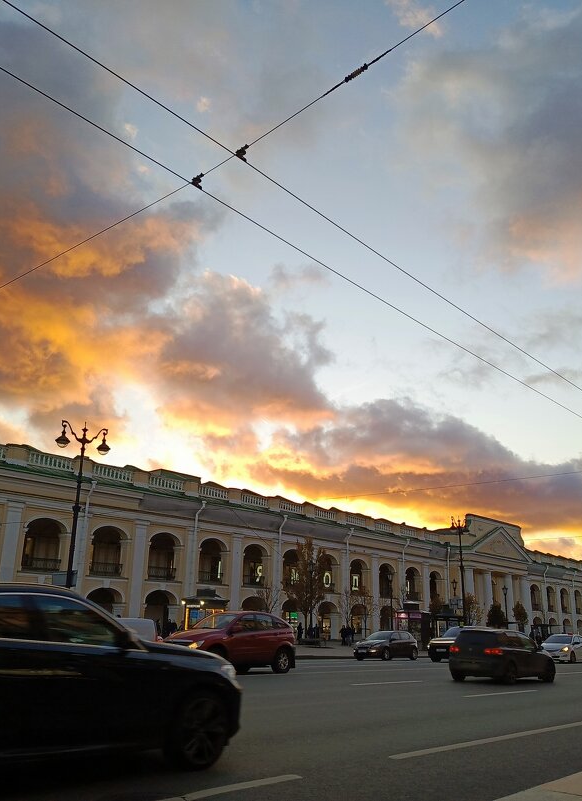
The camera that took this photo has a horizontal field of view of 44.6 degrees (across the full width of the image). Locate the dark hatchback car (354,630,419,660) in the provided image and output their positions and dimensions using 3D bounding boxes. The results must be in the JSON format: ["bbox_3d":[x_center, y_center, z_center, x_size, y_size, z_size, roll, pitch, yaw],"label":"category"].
[{"bbox_3d":[5.203,13.236,38.308,1.810,1.467,4.354,-14,-24,39],"label":"dark hatchback car"}]

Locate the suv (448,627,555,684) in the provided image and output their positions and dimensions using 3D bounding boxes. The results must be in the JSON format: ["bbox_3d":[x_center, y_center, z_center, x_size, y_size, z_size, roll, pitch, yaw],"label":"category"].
[{"bbox_3d":[6.469,7.686,21.513,1.820,1.540,4.280,-14,-24,39],"label":"suv"}]

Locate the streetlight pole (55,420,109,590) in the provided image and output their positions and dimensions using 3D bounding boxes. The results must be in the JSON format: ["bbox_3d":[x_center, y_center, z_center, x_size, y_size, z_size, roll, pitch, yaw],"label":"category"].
[{"bbox_3d":[-9.073,5.618,29.670,0.620,9.750,2.650,-15,-24,40],"label":"streetlight pole"}]

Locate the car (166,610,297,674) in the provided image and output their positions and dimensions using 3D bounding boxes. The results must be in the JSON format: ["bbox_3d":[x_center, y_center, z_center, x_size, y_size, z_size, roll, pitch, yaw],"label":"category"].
[{"bbox_3d":[-1.750,7.353,21.594,1.880,1.740,4.452,-14,-23,38],"label":"car"}]

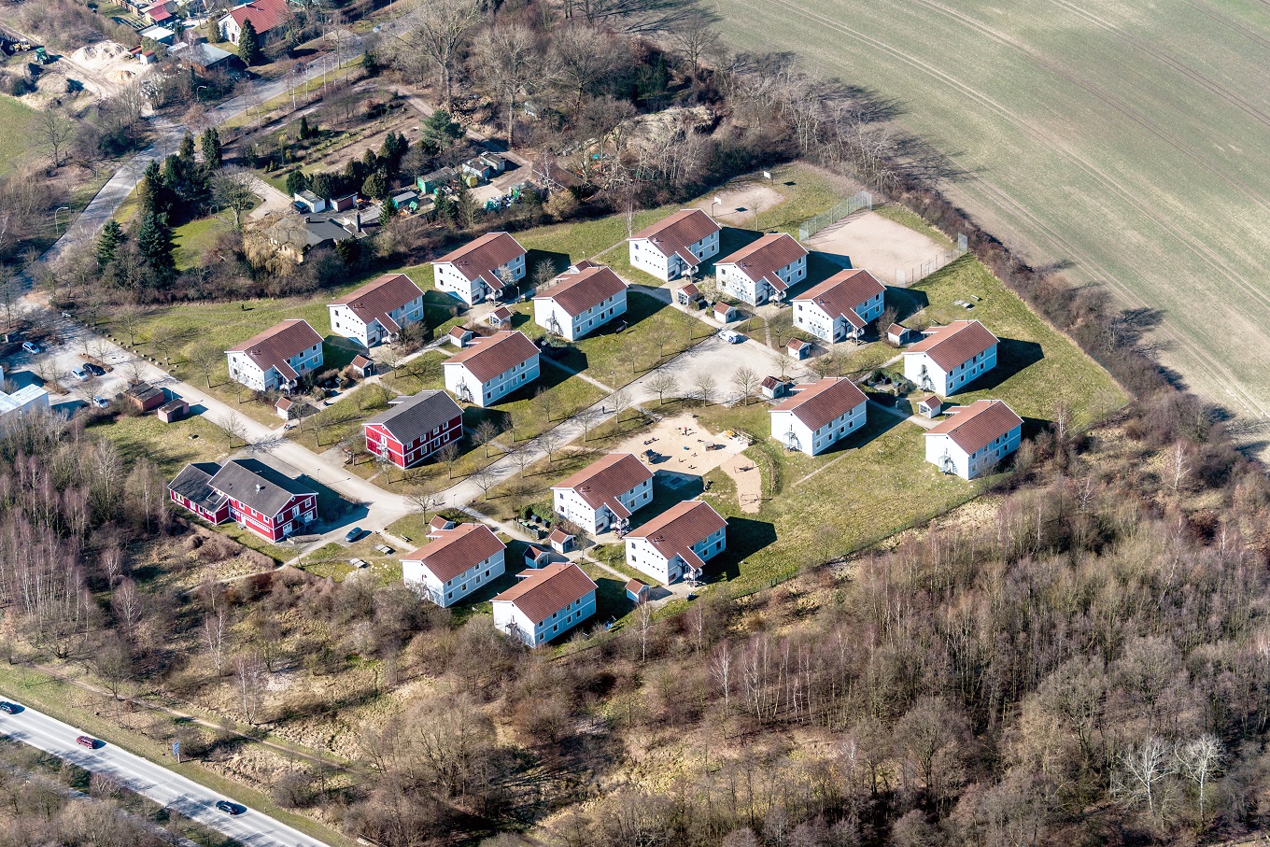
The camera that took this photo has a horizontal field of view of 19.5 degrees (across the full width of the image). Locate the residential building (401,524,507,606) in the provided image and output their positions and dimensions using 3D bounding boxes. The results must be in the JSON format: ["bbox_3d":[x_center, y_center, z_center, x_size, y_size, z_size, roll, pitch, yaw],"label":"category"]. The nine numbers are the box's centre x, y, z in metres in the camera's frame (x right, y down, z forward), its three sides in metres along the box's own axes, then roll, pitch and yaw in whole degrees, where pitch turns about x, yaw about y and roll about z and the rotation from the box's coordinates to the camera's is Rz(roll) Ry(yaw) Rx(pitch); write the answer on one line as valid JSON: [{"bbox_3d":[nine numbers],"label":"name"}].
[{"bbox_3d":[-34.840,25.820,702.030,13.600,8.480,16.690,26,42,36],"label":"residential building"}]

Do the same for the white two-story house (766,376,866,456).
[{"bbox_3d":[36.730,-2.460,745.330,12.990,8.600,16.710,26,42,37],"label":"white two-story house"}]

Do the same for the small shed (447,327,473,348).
[{"bbox_3d":[-36.540,-18.480,779.820,3.280,3.350,3.880,27,42,37],"label":"small shed"}]

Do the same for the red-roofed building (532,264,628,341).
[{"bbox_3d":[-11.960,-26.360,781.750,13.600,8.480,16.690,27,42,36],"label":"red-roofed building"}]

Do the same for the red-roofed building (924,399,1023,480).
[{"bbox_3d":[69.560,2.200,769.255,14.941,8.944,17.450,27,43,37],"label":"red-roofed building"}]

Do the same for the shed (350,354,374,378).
[{"bbox_3d":[-56.200,-12.190,766.710,3.450,3.150,3.750,26,42,36],"label":"shed"}]

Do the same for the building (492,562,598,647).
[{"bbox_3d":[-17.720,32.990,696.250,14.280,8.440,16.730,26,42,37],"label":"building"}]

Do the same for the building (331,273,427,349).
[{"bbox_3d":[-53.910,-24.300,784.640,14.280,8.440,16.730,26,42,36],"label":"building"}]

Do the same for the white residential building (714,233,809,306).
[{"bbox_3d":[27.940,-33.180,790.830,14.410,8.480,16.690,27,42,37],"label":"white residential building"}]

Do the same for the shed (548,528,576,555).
[{"bbox_3d":[-13.930,22.440,714.550,3.280,3.350,3.880,26,42,36],"label":"shed"}]

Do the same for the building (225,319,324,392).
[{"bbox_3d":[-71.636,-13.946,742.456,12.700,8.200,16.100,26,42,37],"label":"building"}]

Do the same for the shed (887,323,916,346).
[{"bbox_3d":[55.320,-18.890,775.520,3.280,3.350,3.880,26,42,36],"label":"shed"}]

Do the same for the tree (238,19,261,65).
[{"bbox_3d":[-92.490,-91.040,883.070,4.740,12.440,4.740,-1,33,0],"label":"tree"}]

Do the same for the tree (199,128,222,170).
[{"bbox_3d":[-101.507,-65.969,883.339,5.222,10.463,5.222,-2,33,0],"label":"tree"}]

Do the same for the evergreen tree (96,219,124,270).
[{"bbox_3d":[-114.240,-39.050,802.870,5.640,11.990,5.640,-1,33,0],"label":"evergreen tree"}]

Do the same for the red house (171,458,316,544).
[{"bbox_3d":[-80.540,13.940,760.790,28.620,8.910,16.140,26,41,36],"label":"red house"}]

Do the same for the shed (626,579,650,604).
[{"bbox_3d":[0.678,32.798,730.191,3.931,3.666,3.418,-28,41,-35],"label":"shed"}]

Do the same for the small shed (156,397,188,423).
[{"bbox_3d":[-93.820,-2.500,753.610,2.890,2.510,5.450,26,41,36],"label":"small shed"}]

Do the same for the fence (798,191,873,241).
[{"bbox_3d":[44.360,-45.080,813.540,2.770,3.940,20.940,26,42,36],"label":"fence"}]

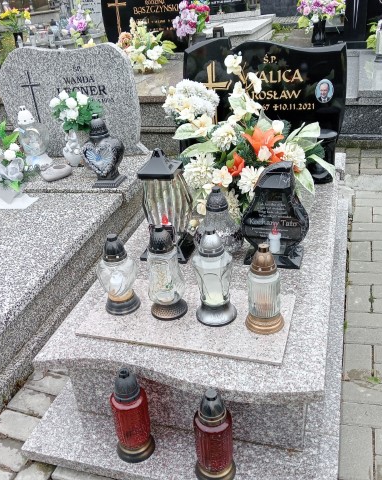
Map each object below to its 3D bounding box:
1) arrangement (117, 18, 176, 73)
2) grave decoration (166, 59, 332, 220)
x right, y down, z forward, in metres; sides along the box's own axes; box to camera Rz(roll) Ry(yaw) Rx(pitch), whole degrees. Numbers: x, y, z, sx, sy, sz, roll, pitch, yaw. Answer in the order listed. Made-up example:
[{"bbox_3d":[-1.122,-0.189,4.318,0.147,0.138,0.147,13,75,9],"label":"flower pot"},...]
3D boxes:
[{"bbox_3d":[-0.442,-1.898,5.032,0.530,0.420,0.400,3,29,17],"label":"arrangement"},{"bbox_3d":[0.254,-0.441,2.295,0.680,0.640,0.450,3,29,17],"label":"grave decoration"}]

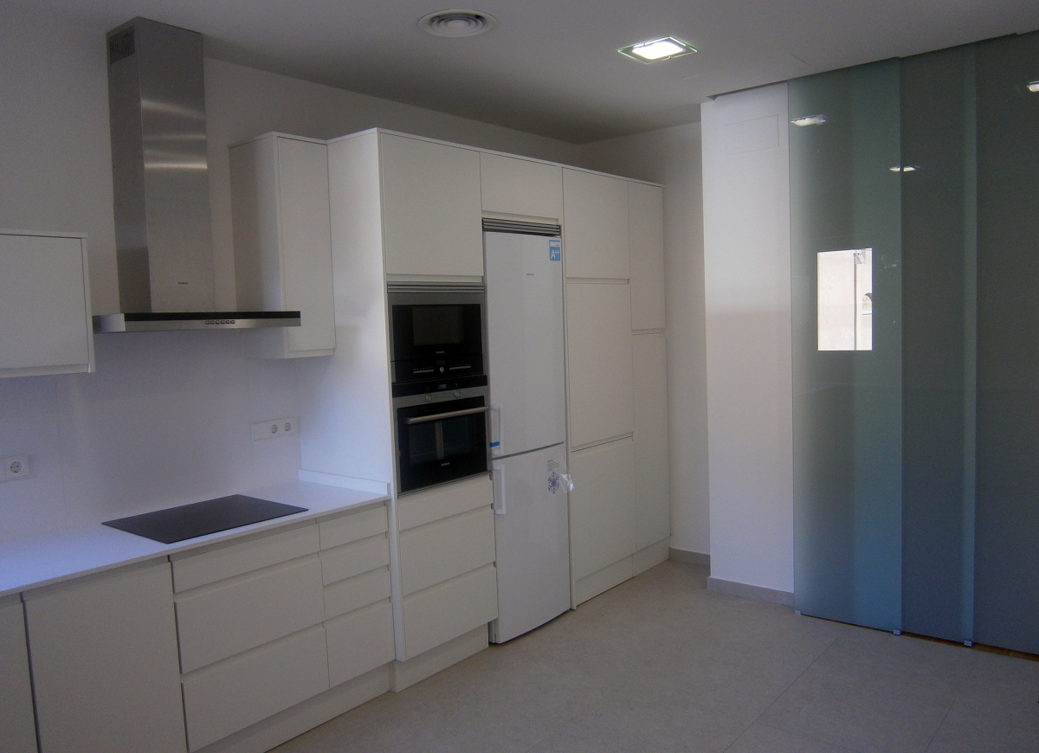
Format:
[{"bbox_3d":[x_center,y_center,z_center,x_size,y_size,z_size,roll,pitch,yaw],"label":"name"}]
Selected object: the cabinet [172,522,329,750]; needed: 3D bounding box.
[{"bbox_3d":[-1.210,0.947,3.126,0.610,0.684,0.593,2,6,41],"label":"cabinet"}]

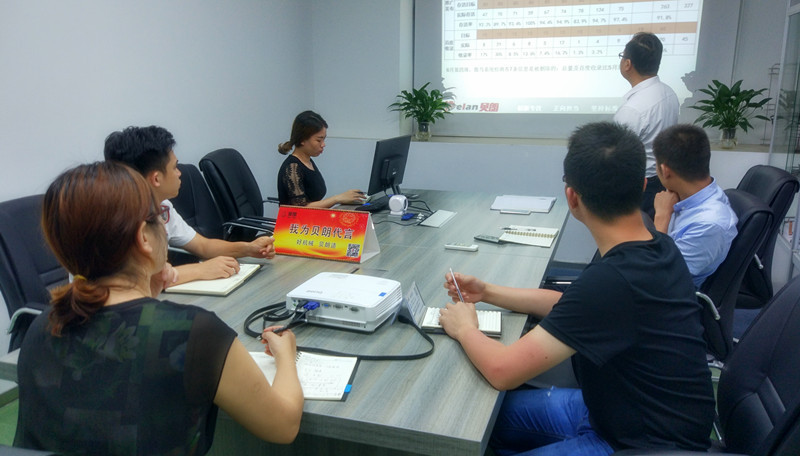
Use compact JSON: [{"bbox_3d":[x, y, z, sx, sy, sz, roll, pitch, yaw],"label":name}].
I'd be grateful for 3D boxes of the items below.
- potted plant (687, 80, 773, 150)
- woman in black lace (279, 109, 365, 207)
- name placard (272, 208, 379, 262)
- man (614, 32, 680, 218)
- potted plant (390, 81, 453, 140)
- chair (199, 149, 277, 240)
[{"bbox_3d":[2.552,-0.893,4.994,0.616,0.540,0.597,4,14,18],"label":"potted plant"},{"bbox_3d":[-0.317,-0.002,3.580,0.640,1.270,0.460,3,13,14],"label":"woman in black lace"},{"bbox_3d":[-0.299,0.013,2.607,0.387,0.179,0.173,5,14,19],"label":"name placard"},{"bbox_3d":[1.227,-0.138,3.316,0.340,1.666,0.480,12,17,41],"label":"man"},{"bbox_3d":[0.177,-1.014,5.574,0.524,0.500,0.507,0,13,0],"label":"potted plant"},{"bbox_3d":[-0.571,0.183,3.222,0.650,1.070,0.600,3,13,11],"label":"chair"}]

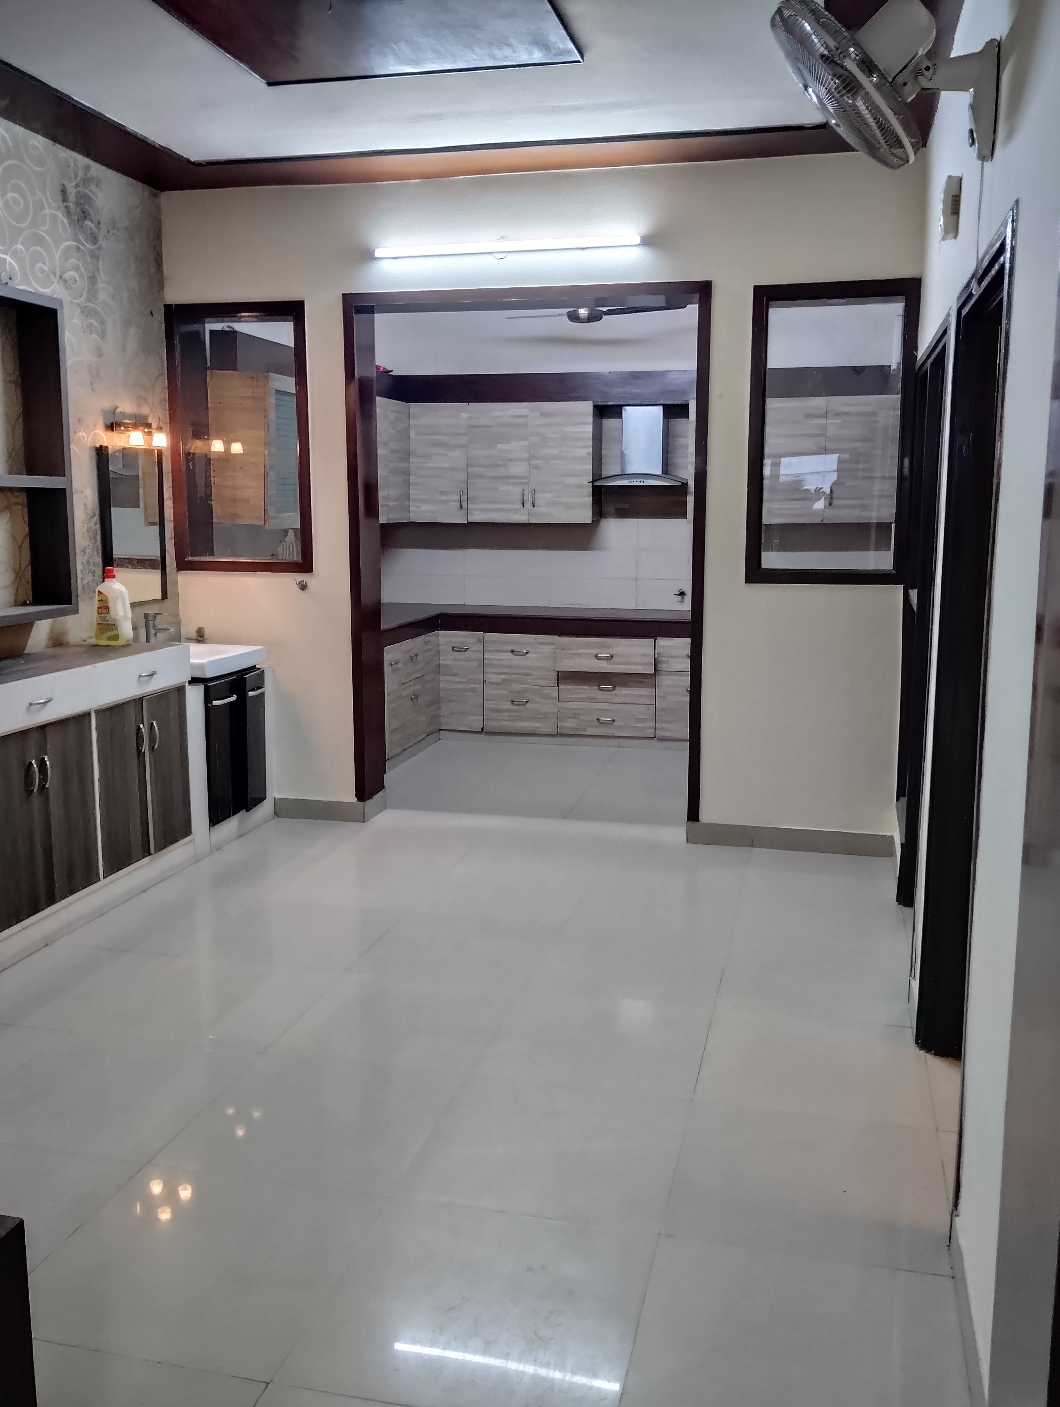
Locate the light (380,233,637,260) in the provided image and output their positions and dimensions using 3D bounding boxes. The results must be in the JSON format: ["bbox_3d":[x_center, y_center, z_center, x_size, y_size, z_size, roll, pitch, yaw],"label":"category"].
[{"bbox_3d":[-0.111,-2.017,5.217,1.218,0.042,0.045,3,10,14],"label":"light"}]

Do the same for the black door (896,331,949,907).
[{"bbox_3d":[1.369,-0.171,4.083,0.080,2.040,0.980,2,9,14],"label":"black door"}]

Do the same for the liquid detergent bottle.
[{"bbox_3d":[-1.819,-0.422,5.140,0.152,0.335,0.085,-2,9,-11],"label":"liquid detergent bottle"}]

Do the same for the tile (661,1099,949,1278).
[{"bbox_3d":[0.643,1.099,2.721,0.600,0.012,0.600,2,10,14],"label":"tile"}]

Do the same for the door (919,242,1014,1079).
[{"bbox_3d":[1.054,0.021,2.773,0.120,2.070,0.950,2,9,14],"label":"door"}]

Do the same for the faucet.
[{"bbox_3d":[-1.729,-0.336,5.538,0.135,0.170,0.050,2,9,14],"label":"faucet"}]

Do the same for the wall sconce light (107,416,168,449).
[{"bbox_3d":[-1.774,-1.235,5.424,0.135,0.130,0.330,2,10,14],"label":"wall sconce light"}]

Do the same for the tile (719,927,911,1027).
[{"bbox_3d":[0.935,0.911,3.866,0.600,0.012,0.600,2,10,14],"label":"tile"}]

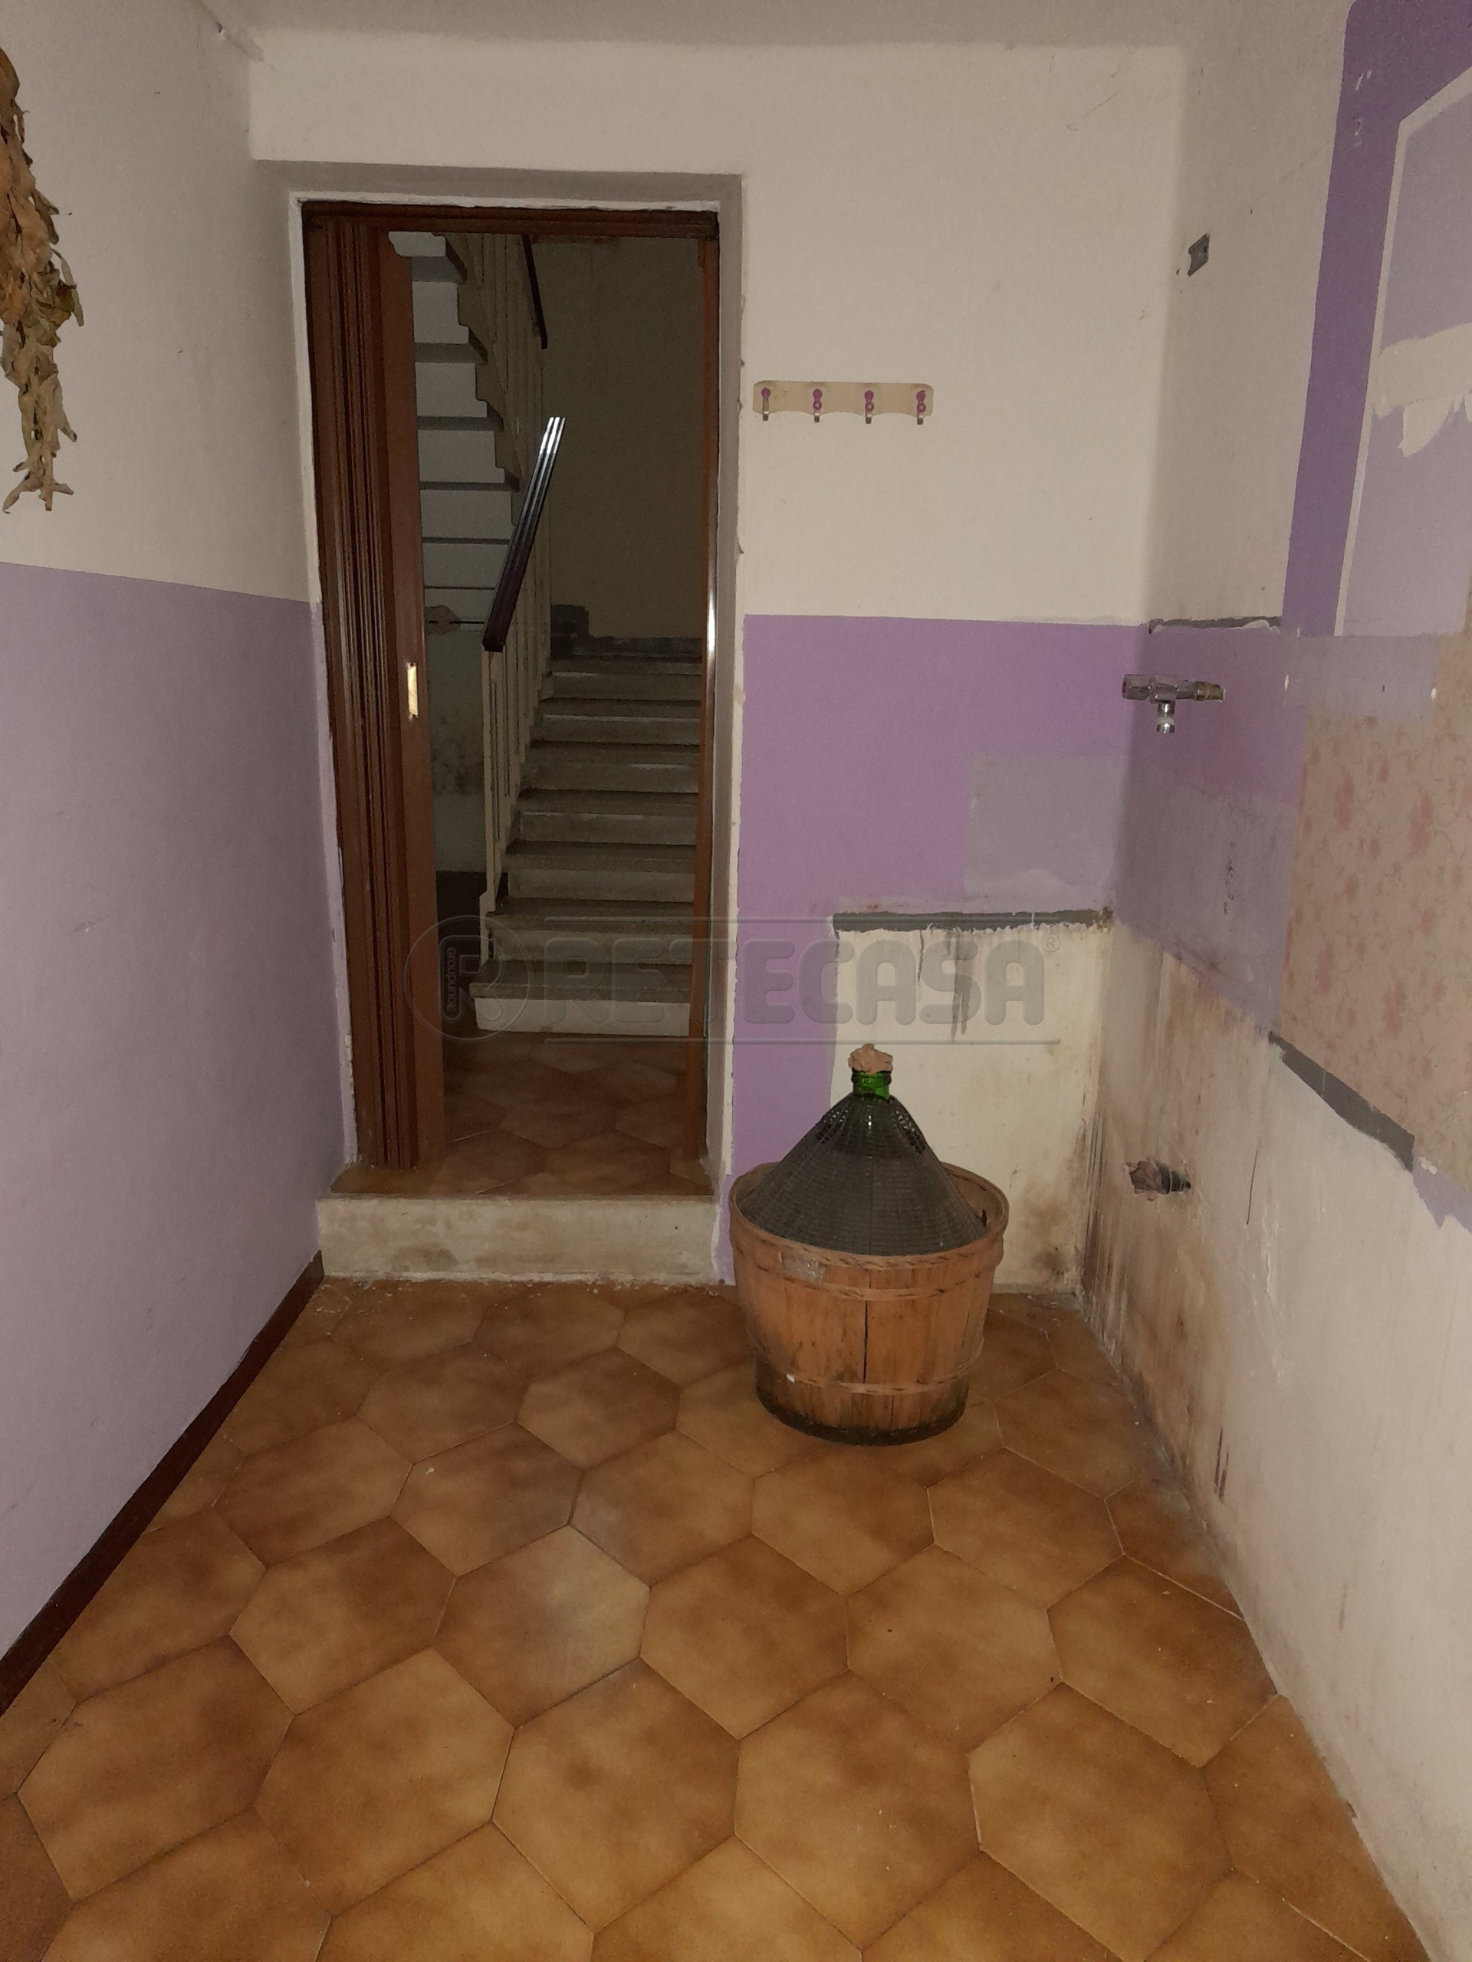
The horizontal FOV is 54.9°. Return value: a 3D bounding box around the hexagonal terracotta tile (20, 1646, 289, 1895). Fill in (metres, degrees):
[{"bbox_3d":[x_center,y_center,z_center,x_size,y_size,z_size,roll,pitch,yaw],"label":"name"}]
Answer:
[{"bbox_3d":[-0.793,1.071,1.956,0.317,0.012,0.470,2,14,2],"label":"hexagonal terracotta tile"}]

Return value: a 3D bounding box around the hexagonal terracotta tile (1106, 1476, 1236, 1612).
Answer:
[{"bbox_3d":[0.757,0.973,2.508,0.173,0.012,0.470,2,14,2],"label":"hexagonal terracotta tile"}]

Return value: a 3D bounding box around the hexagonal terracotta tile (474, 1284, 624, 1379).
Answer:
[{"bbox_3d":[-0.414,0.782,3.168,0.317,0.012,0.461,2,14,2],"label":"hexagonal terracotta tile"}]

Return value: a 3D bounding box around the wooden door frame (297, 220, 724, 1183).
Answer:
[{"bbox_3d":[-0.477,-0.580,3.176,0.850,2.090,0.110,1,14,0],"label":"wooden door frame"}]

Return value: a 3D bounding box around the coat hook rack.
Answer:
[{"bbox_3d":[0.213,-1.142,2.799,0.358,0.082,0.045,1,14,1],"label":"coat hook rack"}]

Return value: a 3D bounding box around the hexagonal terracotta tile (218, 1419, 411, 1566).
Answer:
[{"bbox_3d":[-0.737,0.892,2.487,0.308,0.015,0.458,2,14,2],"label":"hexagonal terracotta tile"}]

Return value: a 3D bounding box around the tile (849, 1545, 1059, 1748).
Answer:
[{"bbox_3d":[0.323,0.998,2.137,0.308,0.015,0.458,2,14,2],"label":"tile"}]

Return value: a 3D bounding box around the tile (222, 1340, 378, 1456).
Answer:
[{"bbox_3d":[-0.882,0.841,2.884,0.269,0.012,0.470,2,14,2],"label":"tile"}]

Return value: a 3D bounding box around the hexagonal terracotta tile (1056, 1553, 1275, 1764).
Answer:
[{"bbox_3d":[0.629,1.007,2.122,0.307,0.015,0.458,2,14,2],"label":"hexagonal terracotta tile"}]

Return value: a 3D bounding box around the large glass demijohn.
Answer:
[{"bbox_3d":[0.248,0.452,2.694,0.476,0.676,0.476,1,14,0],"label":"large glass demijohn"}]

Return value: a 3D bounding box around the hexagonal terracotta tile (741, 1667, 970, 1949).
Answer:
[{"bbox_3d":[0.162,1.104,1.916,0.317,0.012,0.470,2,14,2],"label":"hexagonal terracotta tile"}]

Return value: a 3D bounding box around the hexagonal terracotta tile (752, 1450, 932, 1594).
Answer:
[{"bbox_3d":[0.181,0.896,2.381,0.299,0.012,0.444,2,14,2],"label":"hexagonal terracotta tile"}]

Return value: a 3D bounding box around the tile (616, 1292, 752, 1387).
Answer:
[{"bbox_3d":[-0.089,0.746,2.976,0.299,0.012,0.444,2,14,2],"label":"tile"}]

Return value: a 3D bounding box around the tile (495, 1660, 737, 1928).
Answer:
[{"bbox_3d":[-0.151,1.056,1.860,0.308,0.015,0.458,2,14,2],"label":"tile"}]

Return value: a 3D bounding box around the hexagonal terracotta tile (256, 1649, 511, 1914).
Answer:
[{"bbox_3d":[-0.458,1.046,1.875,0.308,0.015,0.458,2,14,2],"label":"hexagonal terracotta tile"}]

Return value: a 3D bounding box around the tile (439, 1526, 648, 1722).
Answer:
[{"bbox_3d":[-0.291,0.978,2.166,0.308,0.015,0.458,2,14,2],"label":"tile"}]

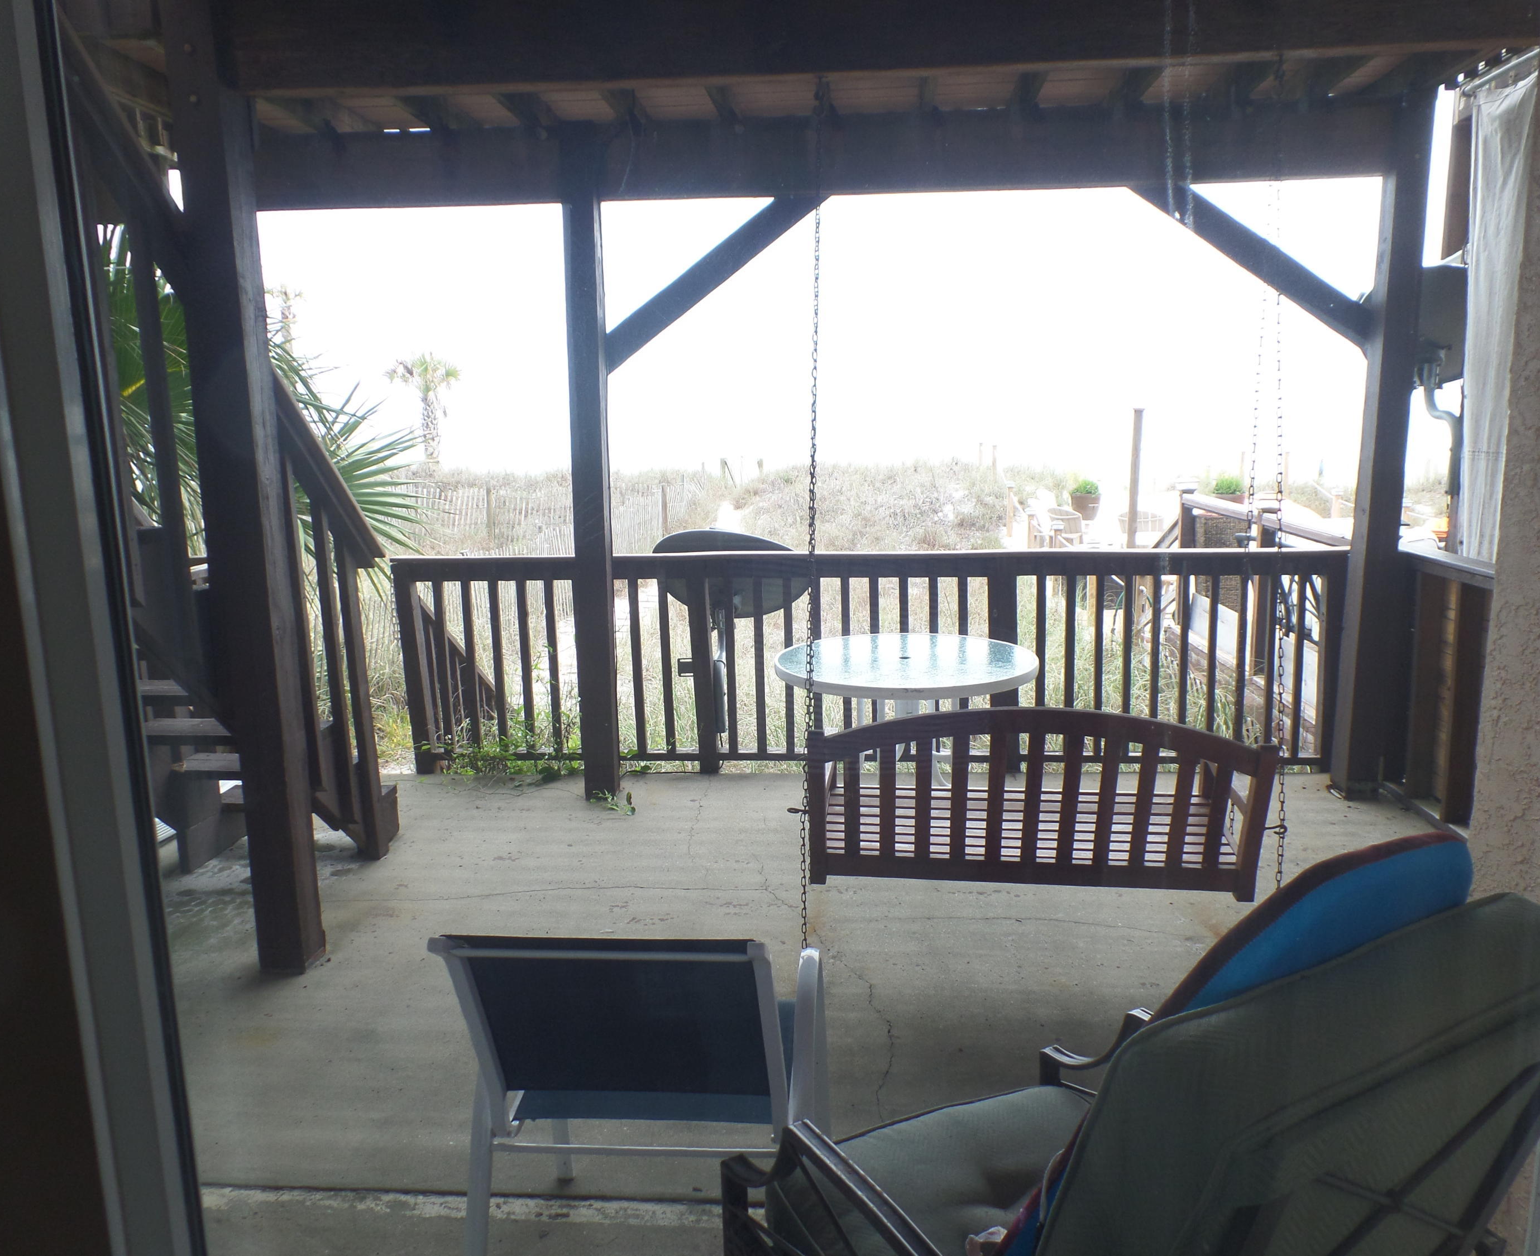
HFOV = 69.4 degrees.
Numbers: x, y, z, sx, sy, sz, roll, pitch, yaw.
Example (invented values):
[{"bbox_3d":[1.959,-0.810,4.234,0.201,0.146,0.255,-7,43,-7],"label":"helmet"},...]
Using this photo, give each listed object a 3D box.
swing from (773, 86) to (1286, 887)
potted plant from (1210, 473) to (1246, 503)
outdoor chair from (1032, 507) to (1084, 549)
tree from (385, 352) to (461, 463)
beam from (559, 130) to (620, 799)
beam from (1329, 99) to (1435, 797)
[{"bbox_3d":[0.769,-0.390,3.268,1.360,2.290,0.620,1,10,9],"label":"swing"},{"bbox_3d":[7.830,-2.223,19.000,0.580,0.760,0.580,0,10,4],"label":"potted plant"},{"bbox_3d":[4.167,-1.289,16.000,0.750,0.920,0.820,-5,11,-22],"label":"outdoor chair"},{"bbox_3d":[-10.263,-6.460,33.000,2.250,3.450,2.250,0,10,4],"label":"tree"},{"bbox_3d":[-0.794,-0.654,4.959,0.140,2.920,0.140,0,10,4],"label":"beam"},{"bbox_3d":[2.653,-0.695,4.831,0.140,2.950,0.140,0,10,4],"label":"beam"}]

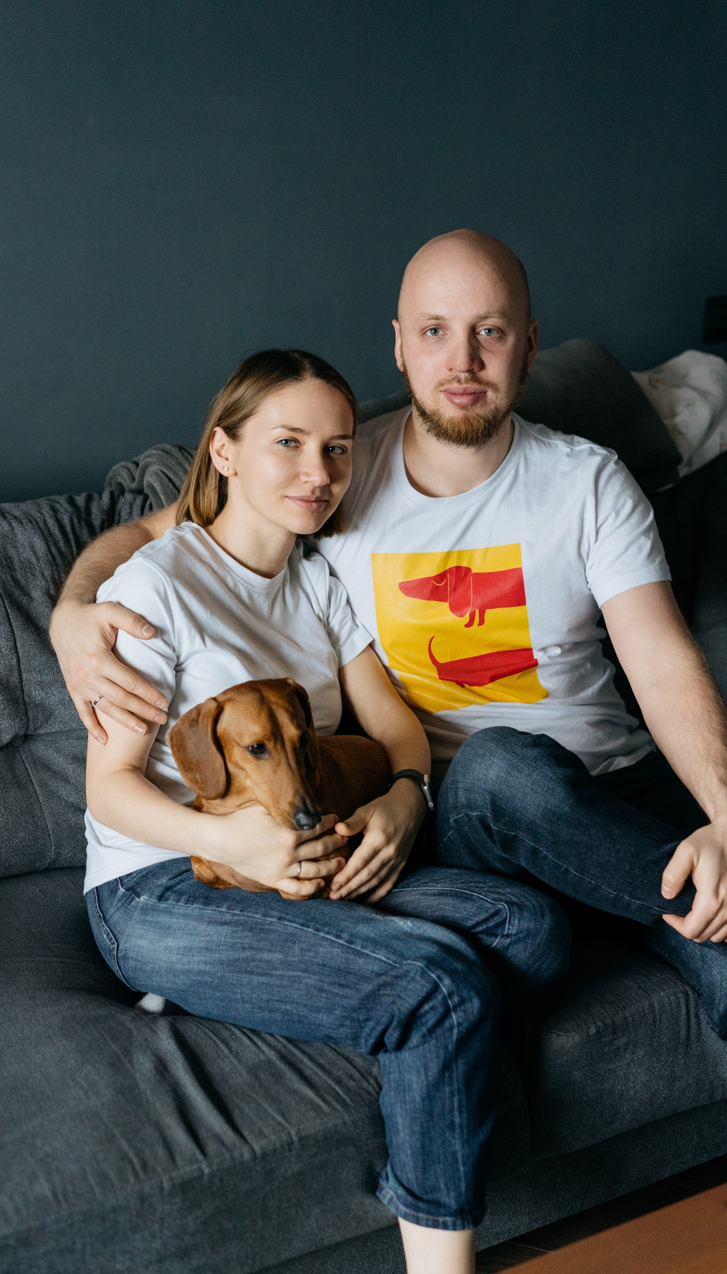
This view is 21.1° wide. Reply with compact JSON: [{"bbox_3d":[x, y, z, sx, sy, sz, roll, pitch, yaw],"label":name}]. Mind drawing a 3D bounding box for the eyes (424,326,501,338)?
[{"bbox_3d":[0.115,-0.358,2.286,0.091,0.014,0.022,0,10,3],"label":"eyes"}]

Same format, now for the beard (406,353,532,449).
[{"bbox_3d":[0.123,-0.282,2.320,0.152,0.110,0.110,0,10,3],"label":"beard"}]

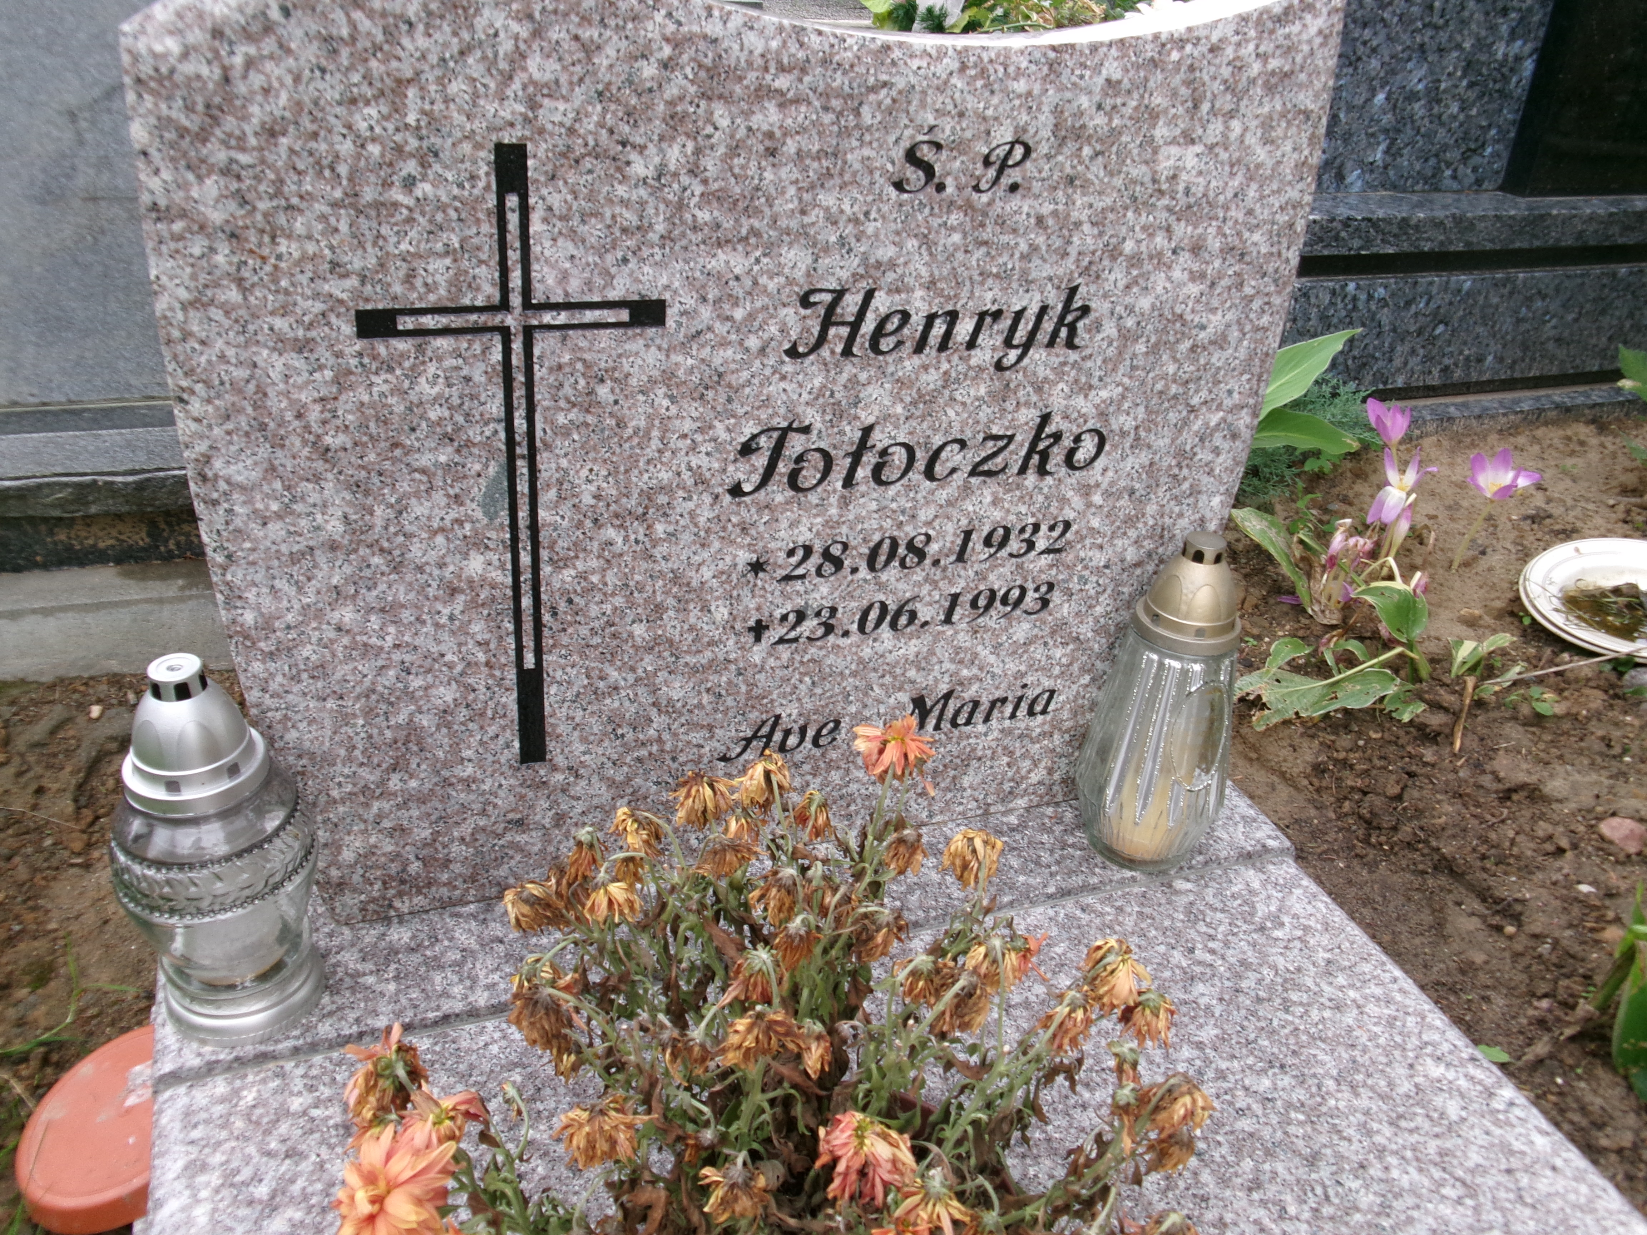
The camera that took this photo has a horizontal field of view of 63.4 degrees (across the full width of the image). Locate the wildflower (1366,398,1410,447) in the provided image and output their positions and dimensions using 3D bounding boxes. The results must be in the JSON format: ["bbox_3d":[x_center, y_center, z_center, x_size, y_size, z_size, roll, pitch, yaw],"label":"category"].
[{"bbox_3d":[0.624,-0.215,1.470,0.049,0.052,0.046,15,29,20],"label":"wildflower"}]

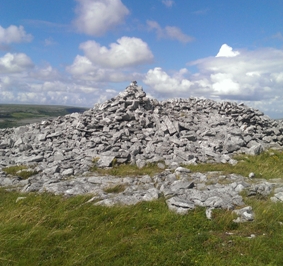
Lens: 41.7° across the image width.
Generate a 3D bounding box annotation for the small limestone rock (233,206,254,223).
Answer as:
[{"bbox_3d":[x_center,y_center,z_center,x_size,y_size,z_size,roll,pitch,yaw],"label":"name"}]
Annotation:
[{"bbox_3d":[1.509,1.209,5.500,0.320,0.200,0.260,0,3,-6],"label":"small limestone rock"}]

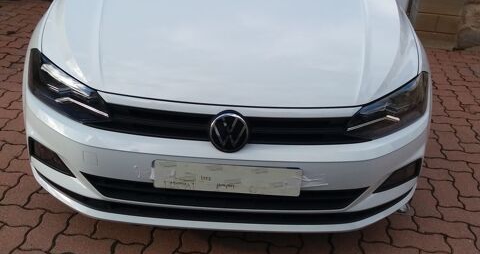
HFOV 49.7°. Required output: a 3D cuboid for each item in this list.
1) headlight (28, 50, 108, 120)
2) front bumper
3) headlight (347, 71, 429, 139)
[{"bbox_3d":[-0.644,-0.144,1.957,0.390,0.180,0.360,3,27,-2],"label":"headlight"},{"bbox_3d":[-0.048,0.098,2.030,1.680,0.470,0.480,3,27,-2],"label":"front bumper"},{"bbox_3d":[0.573,-0.079,1.998,0.390,0.180,0.360,3,27,-2],"label":"headlight"}]

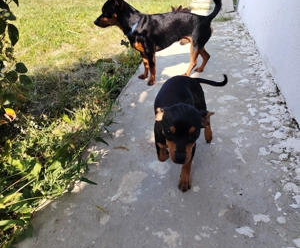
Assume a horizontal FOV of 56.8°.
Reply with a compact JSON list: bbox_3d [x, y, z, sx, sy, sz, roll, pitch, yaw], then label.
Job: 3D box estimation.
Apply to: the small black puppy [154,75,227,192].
[{"bbox_3d":[0.120,0.012,0.874,0.200,0.250,0.335,9,31,12],"label":"small black puppy"}]

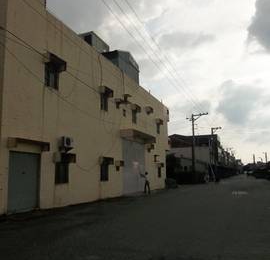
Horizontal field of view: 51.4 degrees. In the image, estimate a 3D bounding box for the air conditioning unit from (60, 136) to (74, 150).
[{"bbox_3d":[-3.490,0.644,14.388,0.320,0.520,0.740,-4,-10,22],"label":"air conditioning unit"}]

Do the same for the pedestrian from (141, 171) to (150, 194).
[{"bbox_3d":[0.855,4.239,22.616,0.750,1.743,0.500,-3,-9,14],"label":"pedestrian"}]

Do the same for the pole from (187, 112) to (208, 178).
[{"bbox_3d":[10.001,2.934,45.005,3.406,11.179,0.600,-4,-10,22],"label":"pole"}]

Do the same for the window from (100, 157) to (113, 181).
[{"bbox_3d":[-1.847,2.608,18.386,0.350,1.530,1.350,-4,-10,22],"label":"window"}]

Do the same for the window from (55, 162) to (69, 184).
[{"bbox_3d":[-3.674,2.201,14.231,0.160,1.060,1.150,-4,-10,22],"label":"window"}]

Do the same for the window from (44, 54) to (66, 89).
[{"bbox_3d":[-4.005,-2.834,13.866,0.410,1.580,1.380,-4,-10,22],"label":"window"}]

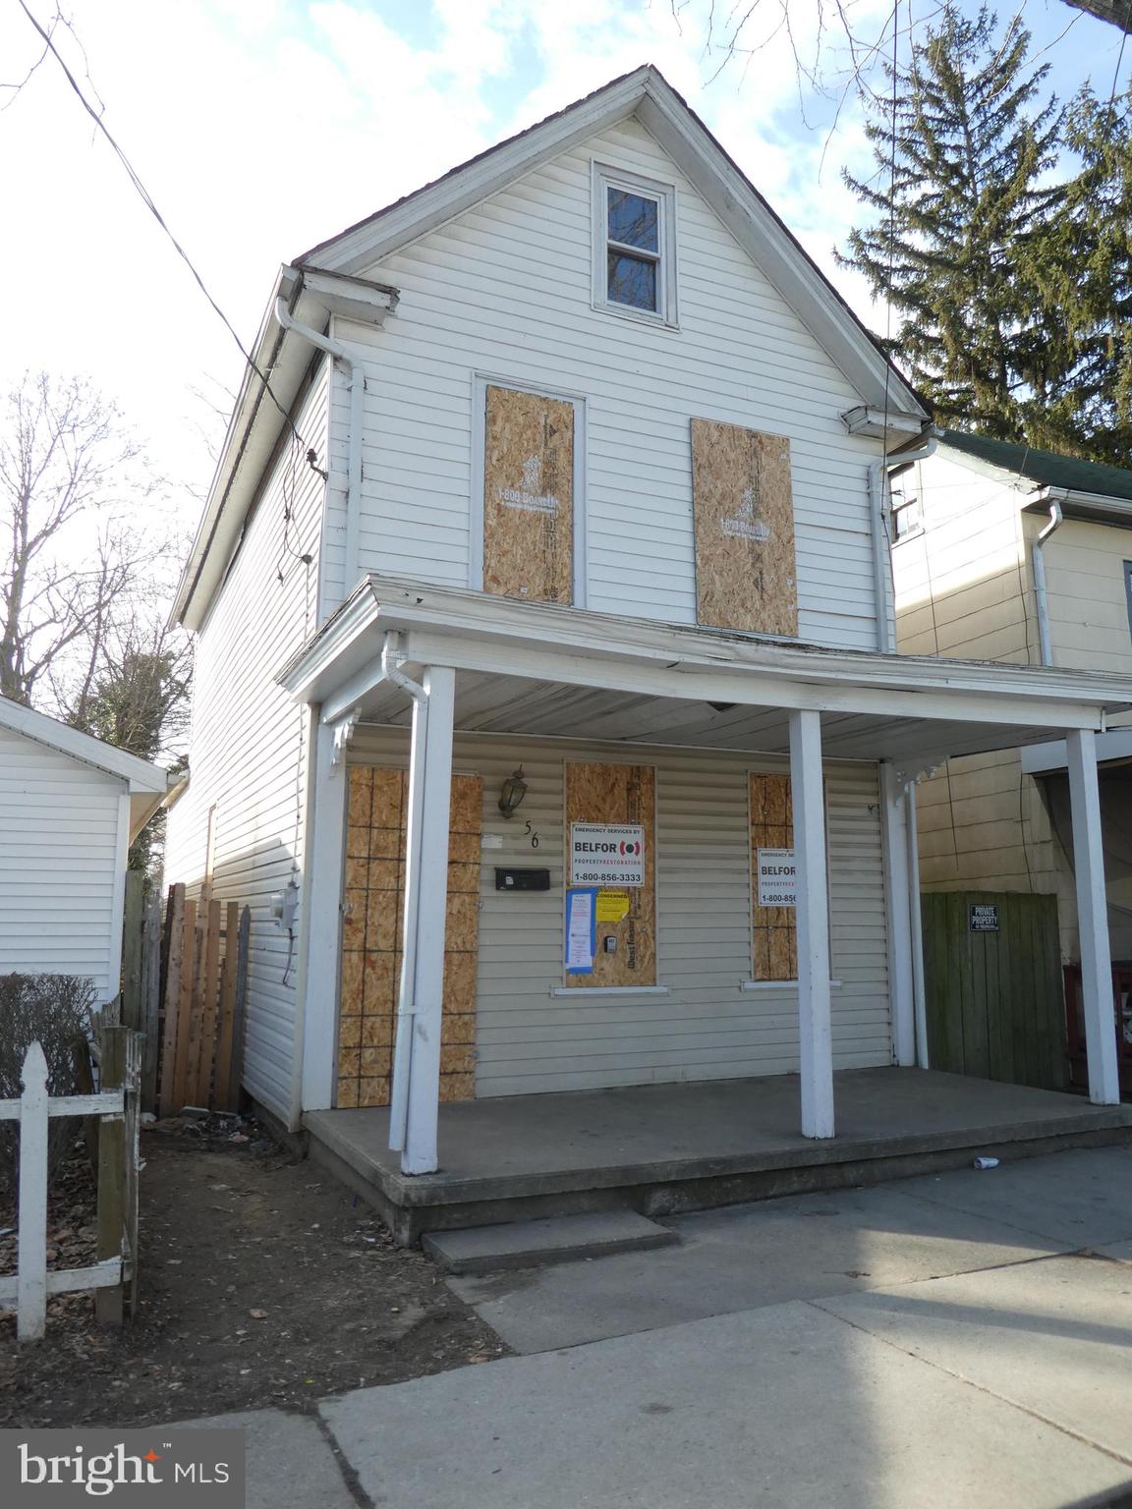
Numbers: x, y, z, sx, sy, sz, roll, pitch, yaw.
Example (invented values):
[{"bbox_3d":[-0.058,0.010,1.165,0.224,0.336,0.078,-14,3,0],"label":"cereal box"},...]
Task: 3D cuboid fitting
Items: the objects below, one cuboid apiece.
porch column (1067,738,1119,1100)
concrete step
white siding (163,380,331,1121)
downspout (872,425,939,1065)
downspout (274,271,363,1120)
[{"bbox_3d":[3.586,1.078,7.151,0.145,2.500,0.145,5,-10,-25],"label":"porch column"},{"bbox_3d":[-0.075,2.261,4.868,1.091,0.071,0.444,5,-10,-25],"label":"concrete step"},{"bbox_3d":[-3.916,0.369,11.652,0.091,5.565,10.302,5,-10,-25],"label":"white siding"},{"bbox_3d":[3.061,-0.151,9.163,0.656,5.575,0.273,5,-10,-25],"label":"downspout"},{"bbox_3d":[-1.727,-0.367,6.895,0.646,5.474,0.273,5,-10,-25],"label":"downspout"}]

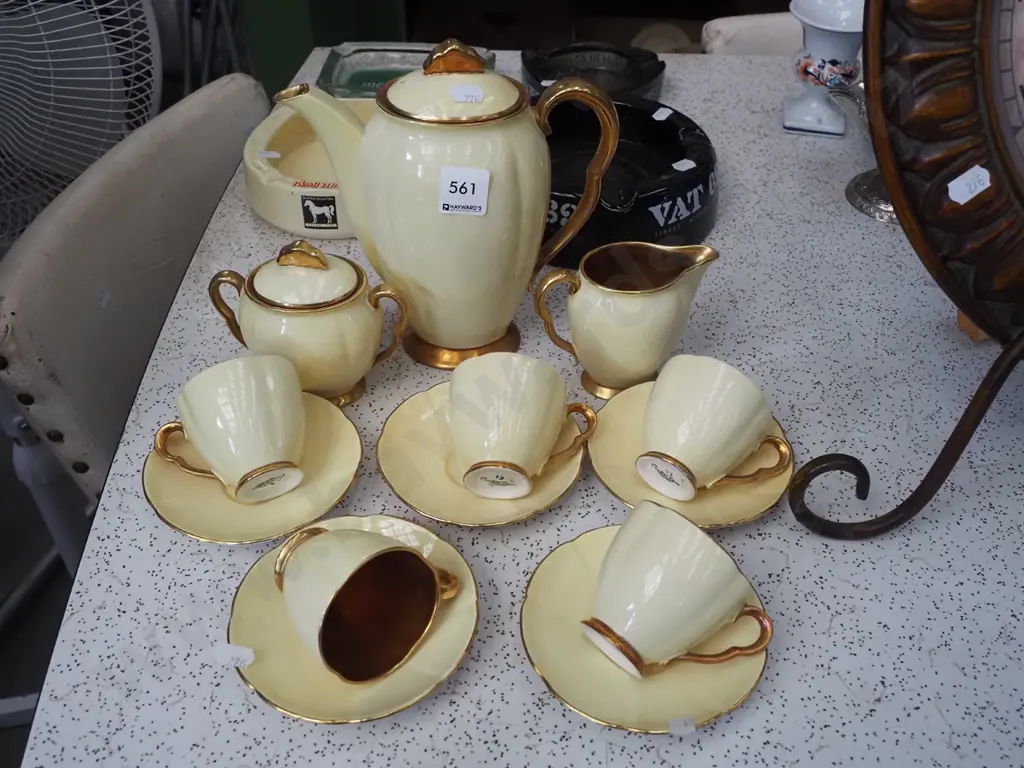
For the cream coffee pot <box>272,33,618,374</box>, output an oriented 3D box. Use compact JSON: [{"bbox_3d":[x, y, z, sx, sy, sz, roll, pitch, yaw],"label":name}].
[{"bbox_3d":[-0.036,-0.110,0.576,0.195,0.201,0.114,-3,42,-4],"label":"cream coffee pot"}]

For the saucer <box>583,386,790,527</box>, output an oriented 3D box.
[{"bbox_3d":[0.102,0.043,0.547,0.119,0.018,0.119,1,42,-1],"label":"saucer"}]

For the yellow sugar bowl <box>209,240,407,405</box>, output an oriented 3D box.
[{"bbox_3d":[-0.119,-0.039,0.564,0.118,0.108,0.080,6,42,4],"label":"yellow sugar bowl"}]

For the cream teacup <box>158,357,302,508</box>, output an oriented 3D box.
[{"bbox_3d":[-0.153,0.034,0.527,0.089,0.067,0.064,-27,66,3],"label":"cream teacup"}]

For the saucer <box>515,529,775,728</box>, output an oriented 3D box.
[{"bbox_3d":[0.064,0.122,0.469,0.121,0.018,0.121,1,41,-1],"label":"saucer"}]

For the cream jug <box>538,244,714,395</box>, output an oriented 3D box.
[{"bbox_3d":[0.067,-0.039,0.580,0.108,0.095,0.066,-3,42,-5],"label":"cream jug"}]

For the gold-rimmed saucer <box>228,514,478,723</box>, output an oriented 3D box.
[{"bbox_3d":[-0.077,0.117,0.469,0.121,0.018,0.121,1,41,-1],"label":"gold-rimmed saucer"}]

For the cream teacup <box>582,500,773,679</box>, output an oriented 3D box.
[{"bbox_3d":[0.074,0.108,0.444,0.087,0.066,0.062,41,74,8],"label":"cream teacup"}]

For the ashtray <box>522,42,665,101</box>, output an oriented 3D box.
[{"bbox_3d":[0.079,-0.288,0.922,0.142,0.038,0.142,2,41,0],"label":"ashtray"}]

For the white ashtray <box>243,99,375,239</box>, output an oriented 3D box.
[{"bbox_3d":[-0.140,-0.181,0.788,0.152,0.043,0.160,2,41,0],"label":"white ashtray"}]

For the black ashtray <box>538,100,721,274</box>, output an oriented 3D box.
[{"bbox_3d":[0.066,-0.168,0.755,0.196,0.052,0.196,1,42,-1],"label":"black ashtray"}]

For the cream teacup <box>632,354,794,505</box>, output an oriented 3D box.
[{"bbox_3d":[0.110,0.035,0.534,0.089,0.067,0.064,36,64,1],"label":"cream teacup"}]

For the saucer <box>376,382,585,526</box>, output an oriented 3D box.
[{"bbox_3d":[-0.018,0.043,0.556,0.121,0.018,0.121,1,41,-1],"label":"saucer"}]

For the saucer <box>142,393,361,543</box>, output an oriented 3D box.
[{"bbox_3d":[-0.146,0.049,0.544,0.121,0.018,0.121,1,41,-1],"label":"saucer"}]

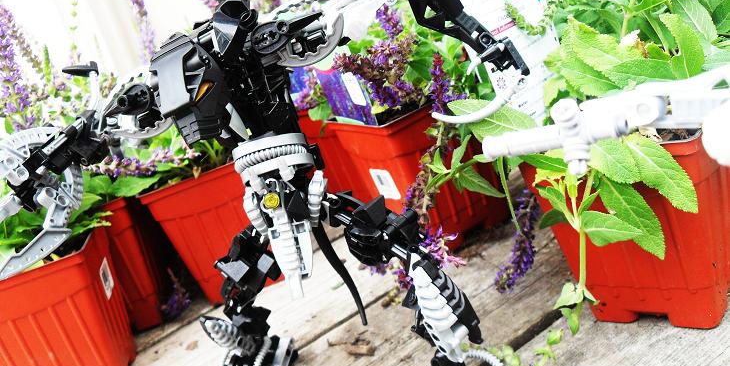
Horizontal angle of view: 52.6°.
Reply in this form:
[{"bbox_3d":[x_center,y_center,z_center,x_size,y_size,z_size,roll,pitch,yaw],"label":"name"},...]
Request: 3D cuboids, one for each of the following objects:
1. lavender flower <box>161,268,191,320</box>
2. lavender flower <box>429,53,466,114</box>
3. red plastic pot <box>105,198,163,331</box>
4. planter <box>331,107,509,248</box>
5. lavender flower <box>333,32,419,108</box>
[{"bbox_3d":[-0.175,0.103,0.685,0.026,0.047,0.026,-19,18,0],"label":"lavender flower"},{"bbox_3d":[0.065,-0.079,0.589,0.030,0.049,0.028,-5,18,-5],"label":"lavender flower"},{"bbox_3d":[-0.255,0.080,0.697,0.106,0.124,0.106,-24,18,-15],"label":"red plastic pot"},{"bbox_3d":[0.056,-0.013,0.647,0.106,0.124,0.106,-27,19,-21],"label":"planter"},{"bbox_3d":[0.009,-0.092,0.599,0.073,0.056,0.055,-19,18,0],"label":"lavender flower"}]

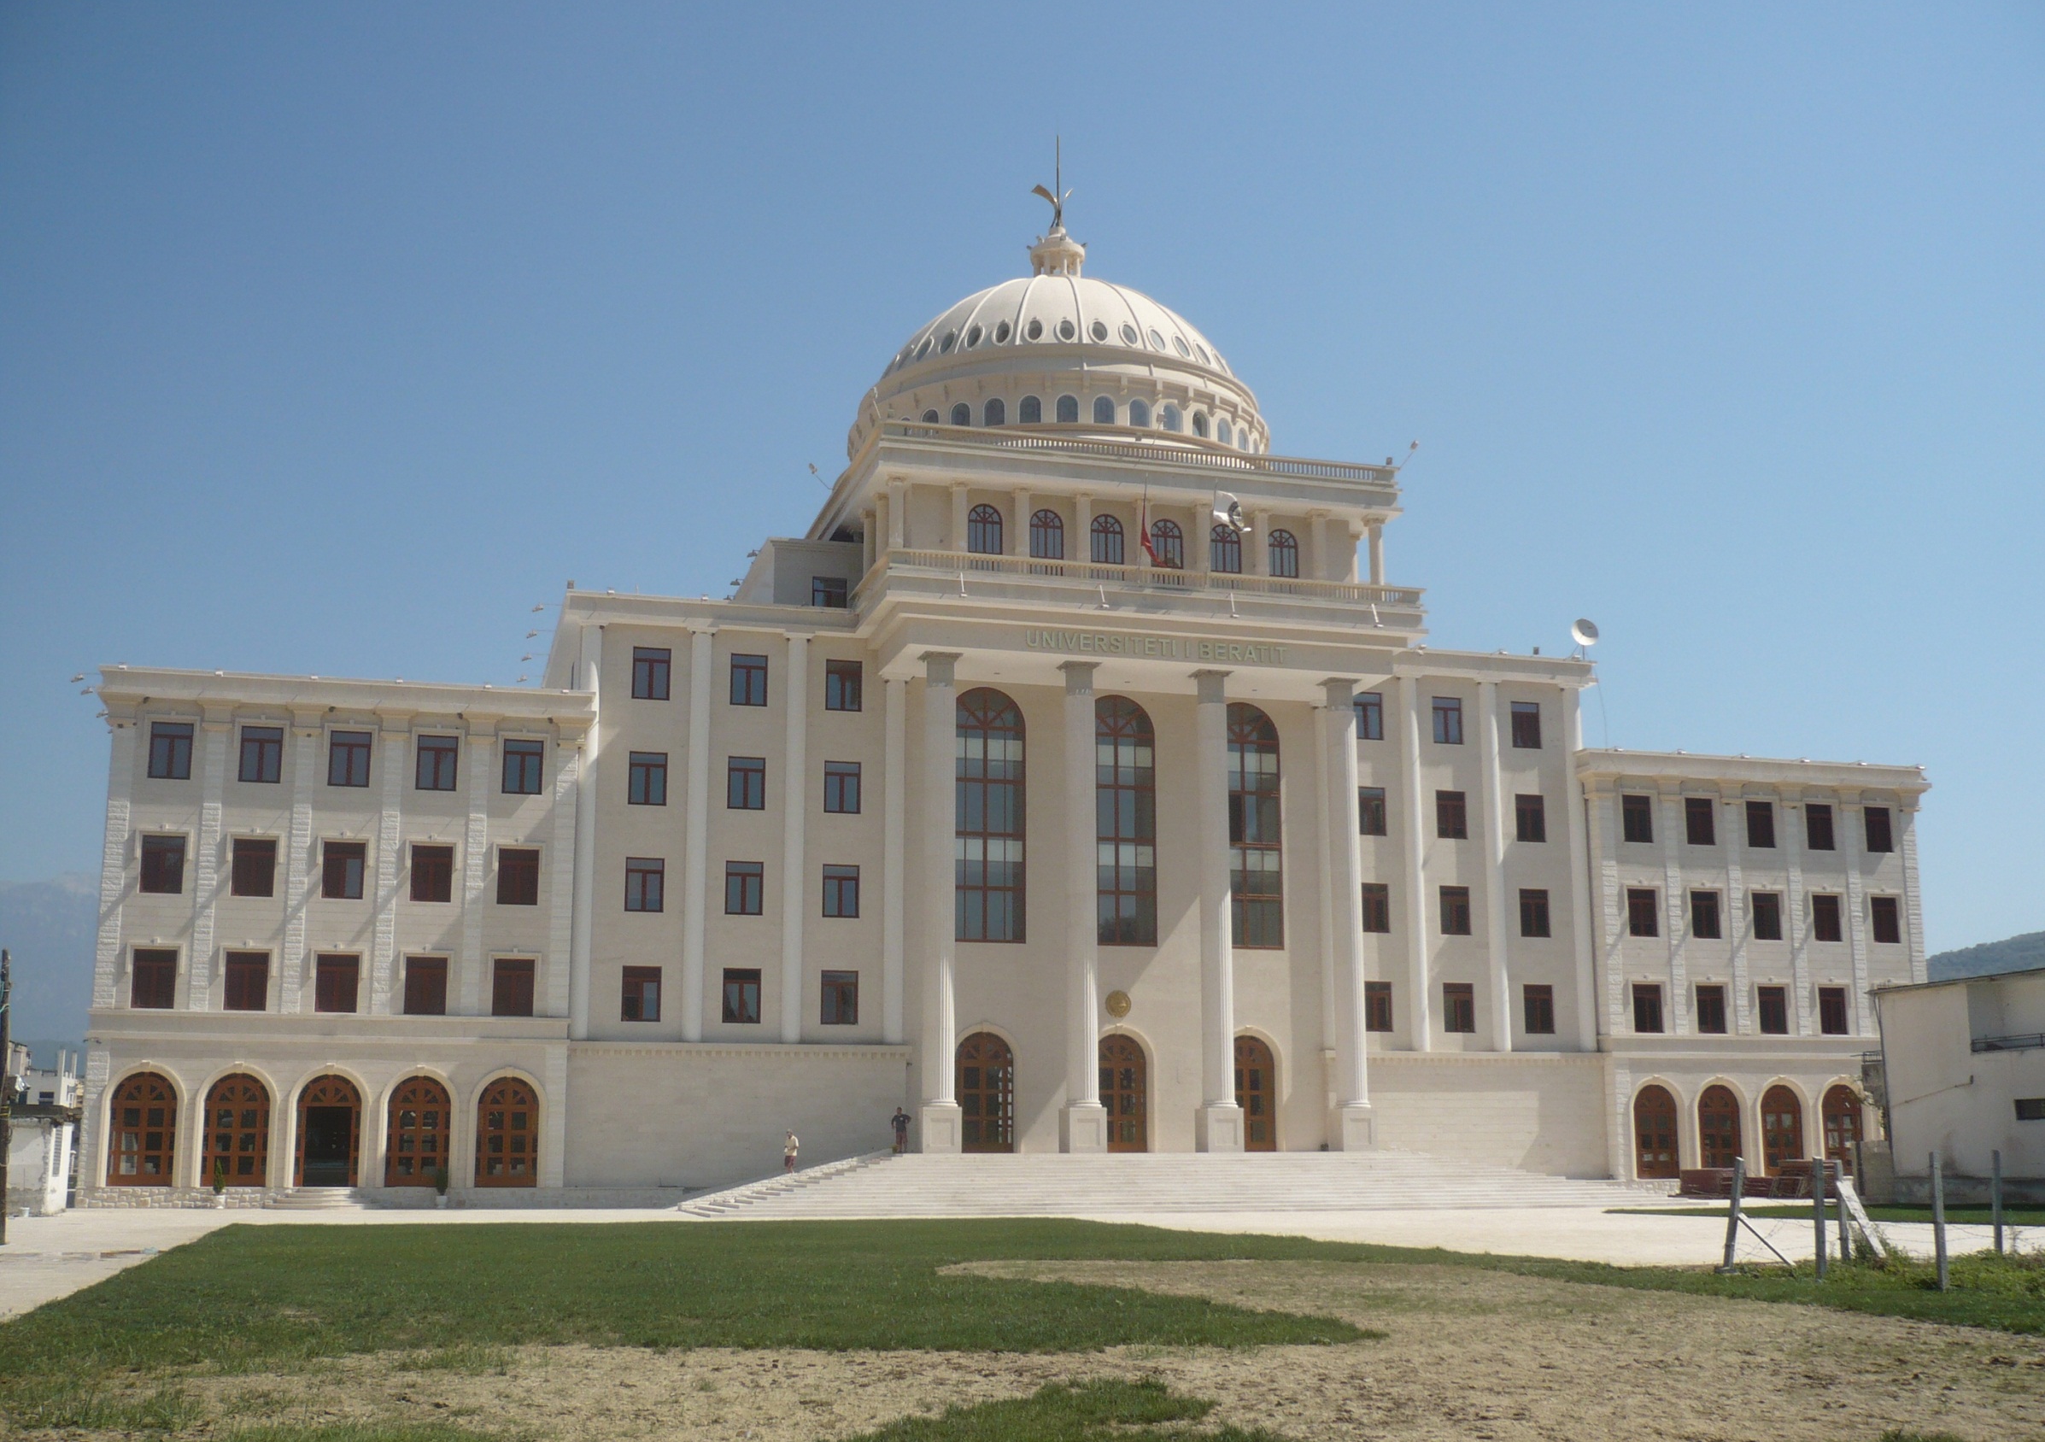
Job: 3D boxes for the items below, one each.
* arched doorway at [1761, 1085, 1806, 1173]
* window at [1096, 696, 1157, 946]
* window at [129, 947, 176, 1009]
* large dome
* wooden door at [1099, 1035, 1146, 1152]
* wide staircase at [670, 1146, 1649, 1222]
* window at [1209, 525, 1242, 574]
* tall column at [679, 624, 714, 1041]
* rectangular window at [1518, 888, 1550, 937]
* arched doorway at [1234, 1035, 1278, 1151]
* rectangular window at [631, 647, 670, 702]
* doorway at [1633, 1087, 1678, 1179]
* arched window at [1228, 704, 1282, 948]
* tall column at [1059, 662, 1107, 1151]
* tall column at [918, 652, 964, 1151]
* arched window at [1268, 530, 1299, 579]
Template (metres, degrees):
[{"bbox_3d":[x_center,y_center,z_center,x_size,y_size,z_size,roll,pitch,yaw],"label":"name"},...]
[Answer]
[{"bbox_3d":[34.409,18.546,93.745,2.269,4.109,0.300,3,-12,-15],"label":"arched doorway"},{"bbox_3d":[3.983,4.139,87.119,3.500,10.670,0.250,3,-12,-15],"label":"window"},{"bbox_3d":[-31.950,9.485,76.010,1.490,2.140,0.200,3,-12,-15],"label":"window"},{"bbox_3d":[1.766,-17.963,99.780,20.100,12.567,20.100,3,-12,-15],"label":"large dome"},{"bbox_3d":[4.152,15.868,88.387,2.397,4.962,0.250,3,-11,-16],"label":"wooden door"},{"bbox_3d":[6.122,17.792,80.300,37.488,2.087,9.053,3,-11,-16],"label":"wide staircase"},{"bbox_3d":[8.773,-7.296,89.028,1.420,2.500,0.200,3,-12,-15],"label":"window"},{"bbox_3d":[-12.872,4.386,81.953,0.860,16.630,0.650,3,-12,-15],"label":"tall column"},{"bbox_3d":[23.129,8.655,93.349,1.551,2.211,0.200,3,-12,-15],"label":"rectangular window"},{"bbox_3d":[9.466,15.613,86.573,2.481,4.768,0.300,3,-12,-16],"label":"arched doorway"},{"bbox_3d":[-14.843,-1.862,83.003,1.464,2.109,0.200,3,-12,-15],"label":"rectangular window"},{"bbox_3d":[28.819,18.681,94.162,2.164,4.153,0.250,3,-11,-16],"label":"doorway"},{"bbox_3d":[9.415,4.386,87.318,3.312,10.533,0.250,3,-12,-15],"label":"arched window"},{"bbox_3d":[2.339,7.364,83.227,1.609,19.717,1.567,3,-12,-15],"label":"tall column"},{"bbox_3d":[-3.195,6.953,80.374,1.491,19.256,1.491,3,-12,-16],"label":"tall column"},{"bbox_3d":[11.010,-6.777,86.940,1.368,2.609,0.200,3,-12,-15],"label":"arched window"}]

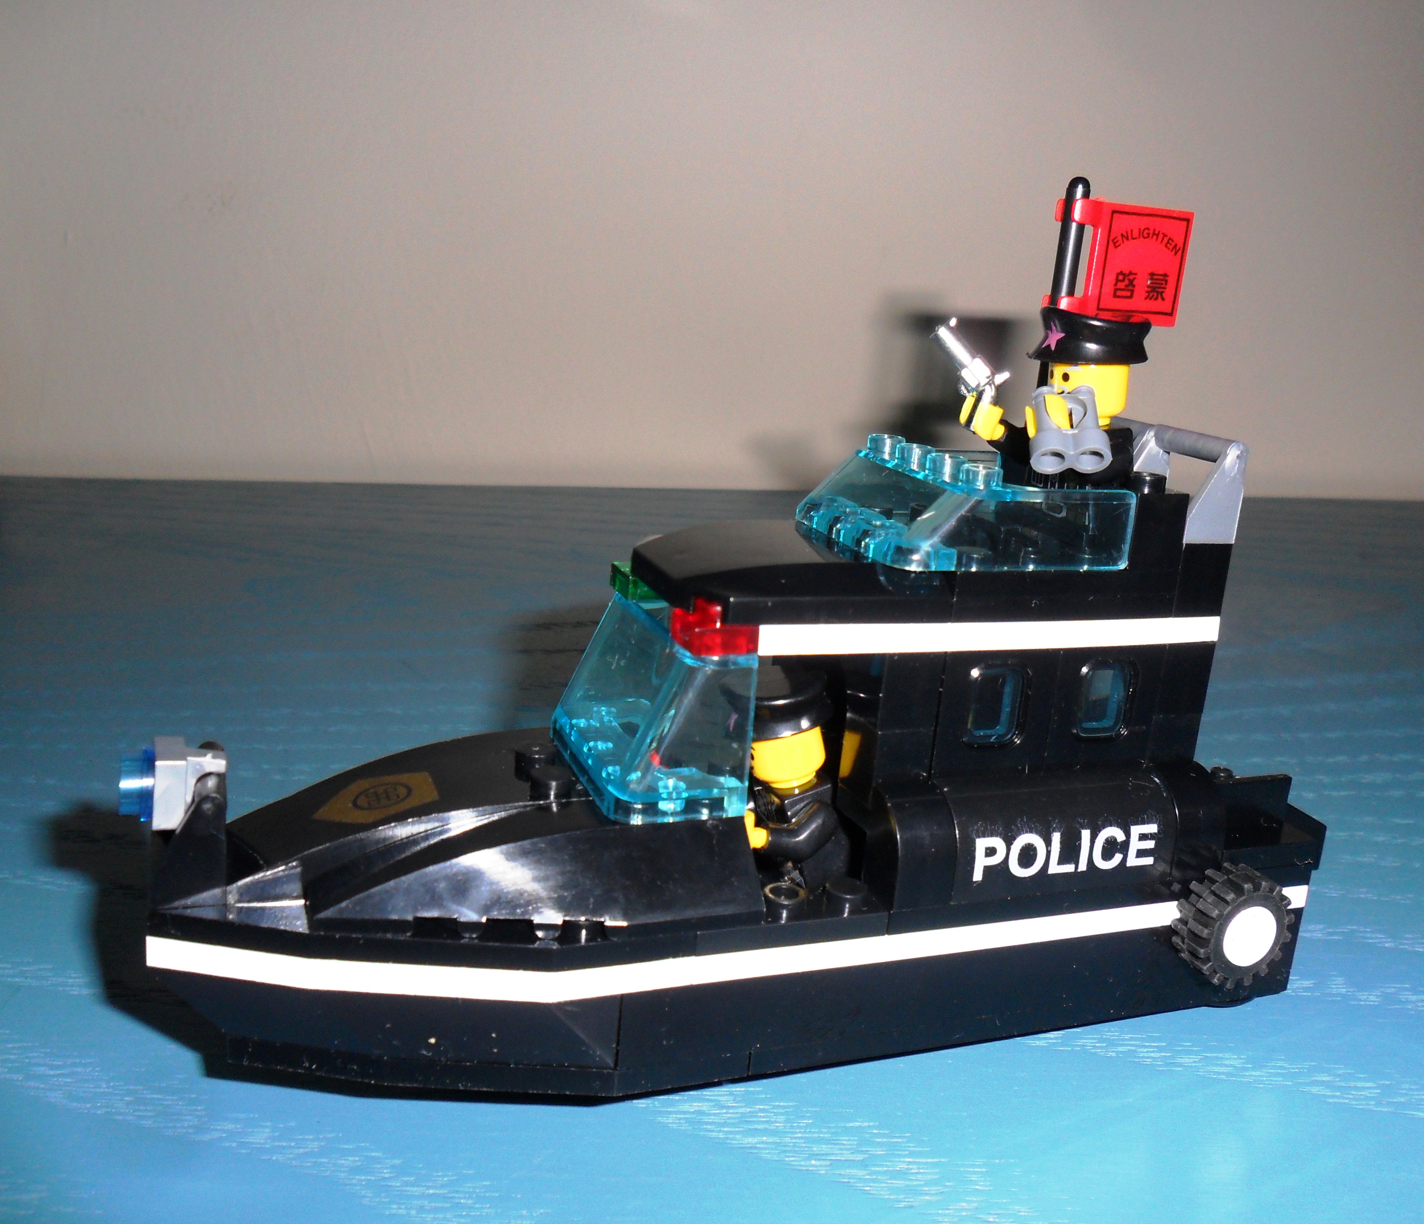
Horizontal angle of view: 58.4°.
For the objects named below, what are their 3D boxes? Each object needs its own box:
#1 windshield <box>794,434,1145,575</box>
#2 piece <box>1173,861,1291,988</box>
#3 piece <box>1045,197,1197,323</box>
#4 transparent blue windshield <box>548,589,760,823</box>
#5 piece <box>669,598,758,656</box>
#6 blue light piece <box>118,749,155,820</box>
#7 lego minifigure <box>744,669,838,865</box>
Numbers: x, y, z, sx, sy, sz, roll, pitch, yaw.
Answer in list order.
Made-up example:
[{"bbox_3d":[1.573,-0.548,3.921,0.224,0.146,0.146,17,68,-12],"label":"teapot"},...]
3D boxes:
[{"bbox_3d":[0.031,-0.015,0.164,0.032,0.011,0.032,-1,16,-21],"label":"windshield"},{"bbox_3d":[0.066,0.040,0.162,0.014,0.014,0.006,-1,16,-21],"label":"piece"},{"bbox_3d":[0.057,-0.048,0.177,0.022,0.016,0.005,-1,16,-21],"label":"piece"},{"bbox_3d":[-0.008,0.010,0.156,0.016,0.020,0.032,-1,15,-21],"label":"transparent blue windshield"},{"bbox_3d":[0.000,0.002,0.143,0.008,0.005,0.008,-1,16,-21],"label":"piece"},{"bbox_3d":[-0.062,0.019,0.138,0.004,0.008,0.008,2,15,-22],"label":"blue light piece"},{"bbox_3d":[0.007,0.026,0.167,0.018,0.037,0.021,-1,16,-21],"label":"lego minifigure"}]

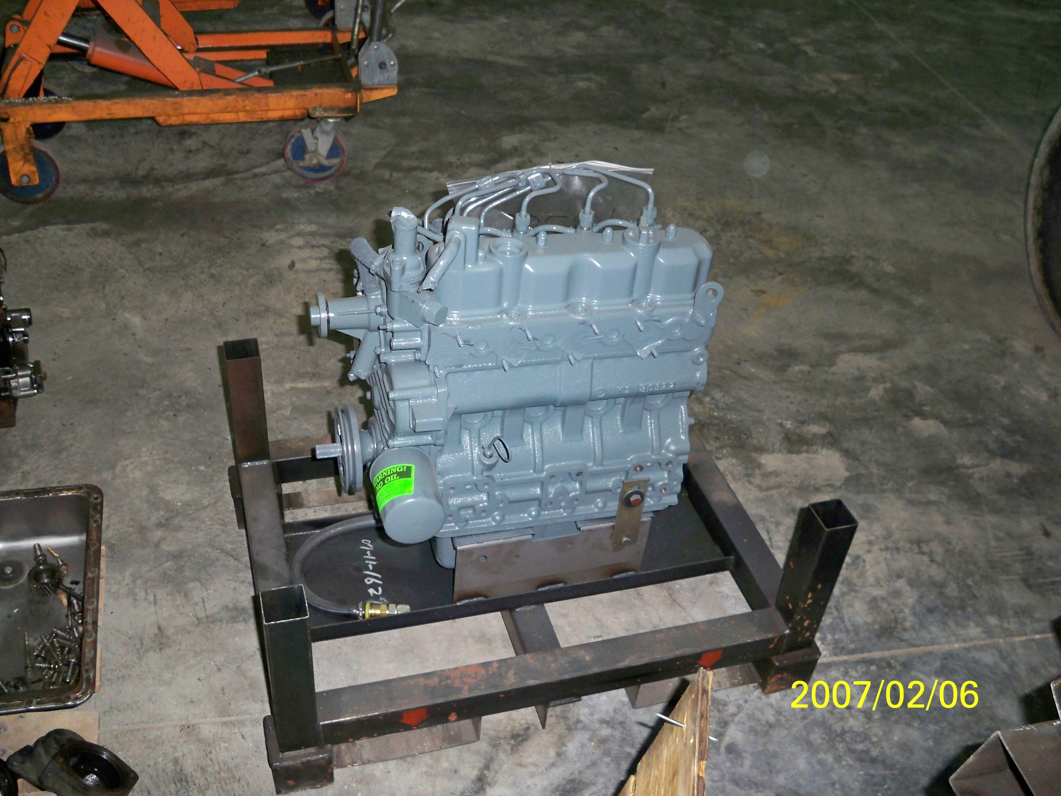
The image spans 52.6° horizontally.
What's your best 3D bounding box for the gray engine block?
[{"bbox_3d":[-0.023,-0.013,1.522,0.561,0.620,0.368,-7,39,-16],"label":"gray engine block"}]

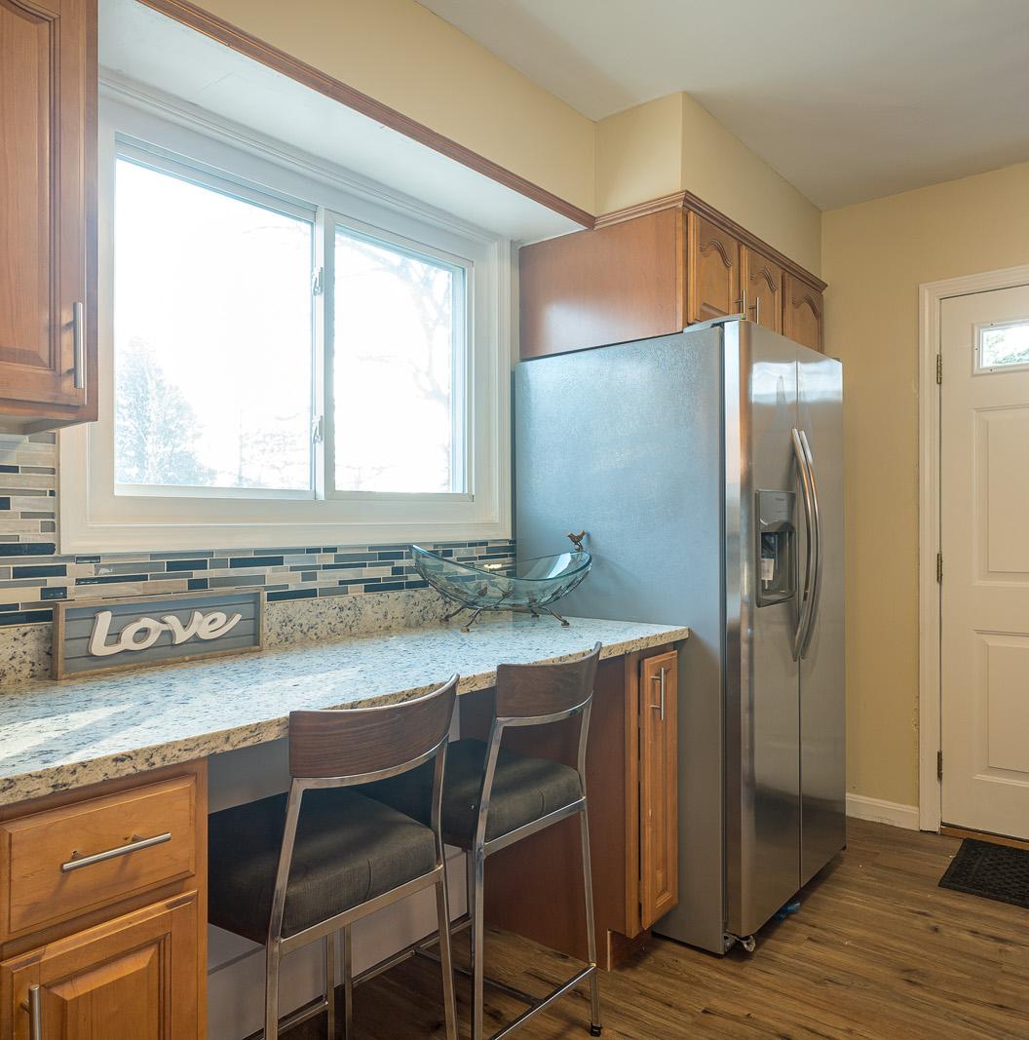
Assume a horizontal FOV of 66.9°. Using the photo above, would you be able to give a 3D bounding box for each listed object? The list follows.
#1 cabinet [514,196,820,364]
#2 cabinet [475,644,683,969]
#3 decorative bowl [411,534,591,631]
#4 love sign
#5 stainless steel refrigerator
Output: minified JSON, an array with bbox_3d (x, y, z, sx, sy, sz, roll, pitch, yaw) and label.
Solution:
[{"bbox_3d":[0.632,-0.736,2.864,0.640,0.387,1.195,0,0,41],"label":"cabinet"},{"bbox_3d":[0.173,0.779,2.317,0.618,0.868,0.233,0,0,41],"label":"cabinet"},{"bbox_3d":[-0.025,0.172,2.285,0.555,0.265,0.290,0,0,-20],"label":"decorative bowl"},{"bbox_3d":[-0.732,0.231,1.644,0.036,0.147,0.427,0,0,41],"label":"love sign"},{"bbox_3d":[0.606,0.326,2.666,0.840,1.775,0.833,0,0,41],"label":"stainless steel refrigerator"}]

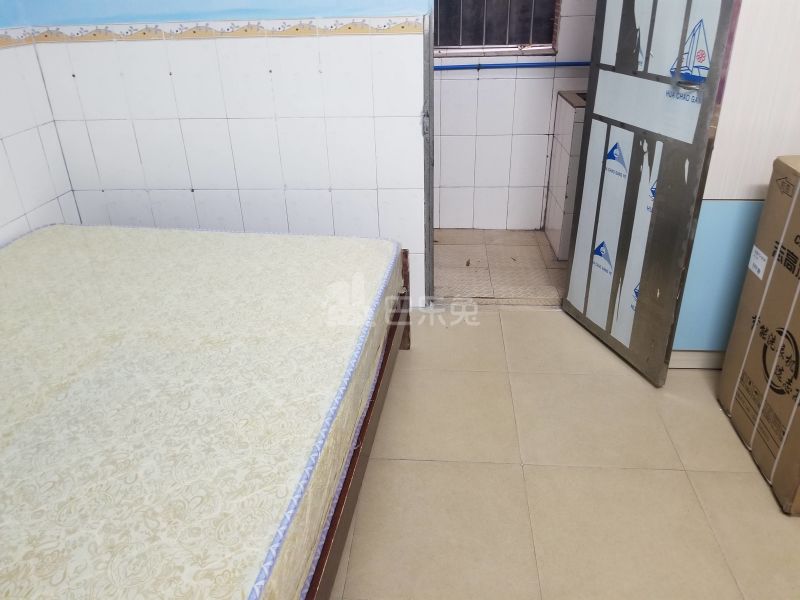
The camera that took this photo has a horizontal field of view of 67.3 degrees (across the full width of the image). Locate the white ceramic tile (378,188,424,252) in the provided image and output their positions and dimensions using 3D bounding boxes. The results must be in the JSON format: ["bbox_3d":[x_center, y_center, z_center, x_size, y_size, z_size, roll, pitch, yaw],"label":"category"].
[{"bbox_3d":[0.011,-0.334,2.585,0.200,0.295,0.010,1,28,4],"label":"white ceramic tile"}]

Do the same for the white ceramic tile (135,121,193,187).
[{"bbox_3d":[-0.999,-0.612,2.548,0.200,0.300,0.010,0,28,3],"label":"white ceramic tile"}]

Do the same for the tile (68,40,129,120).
[{"bbox_3d":[-1.200,-0.871,2.404,0.200,0.295,0.010,1,28,4],"label":"tile"}]

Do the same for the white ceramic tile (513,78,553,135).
[{"bbox_3d":[0.727,-1.054,3.287,0.200,0.300,0.010,1,28,4],"label":"white ceramic tile"}]

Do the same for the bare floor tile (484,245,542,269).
[{"bbox_3d":[0.628,-0.232,3.280,0.302,0.010,0.302,1,28,3],"label":"bare floor tile"}]

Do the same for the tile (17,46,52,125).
[{"bbox_3d":[-1.451,-0.852,2.380,0.010,0.300,0.108,1,28,5],"label":"tile"}]

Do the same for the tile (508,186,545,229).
[{"bbox_3d":[0.739,-0.540,3.551,0.200,0.262,0.010,1,29,4],"label":"tile"}]

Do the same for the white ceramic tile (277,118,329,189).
[{"bbox_3d":[-0.395,-0.600,2.479,0.200,0.295,0.010,1,28,4],"label":"white ceramic tile"}]

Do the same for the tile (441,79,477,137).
[{"bbox_3d":[0.327,-1.055,3.305,0.201,0.299,0.010,0,28,4],"label":"tile"}]

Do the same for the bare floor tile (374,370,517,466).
[{"bbox_3d":[0.156,0.403,2.131,0.495,0.010,0.495,1,29,4],"label":"bare floor tile"}]

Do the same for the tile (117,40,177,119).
[{"bbox_3d":[-1.006,-0.876,2.403,0.201,0.300,0.010,0,28,4],"label":"tile"}]

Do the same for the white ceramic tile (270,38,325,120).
[{"bbox_3d":[-0.406,-0.871,2.365,0.201,0.300,0.010,0,28,4],"label":"white ceramic tile"}]

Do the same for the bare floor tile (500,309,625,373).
[{"bbox_3d":[0.696,0.176,2.555,0.500,0.010,0.500,1,28,4],"label":"bare floor tile"}]

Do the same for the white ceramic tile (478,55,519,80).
[{"bbox_3d":[0.520,-1.238,3.198,0.200,0.114,0.010,1,28,4],"label":"white ceramic tile"}]

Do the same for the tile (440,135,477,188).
[{"bbox_3d":[0.334,-0.795,3.456,0.200,0.300,0.010,1,28,4],"label":"tile"}]

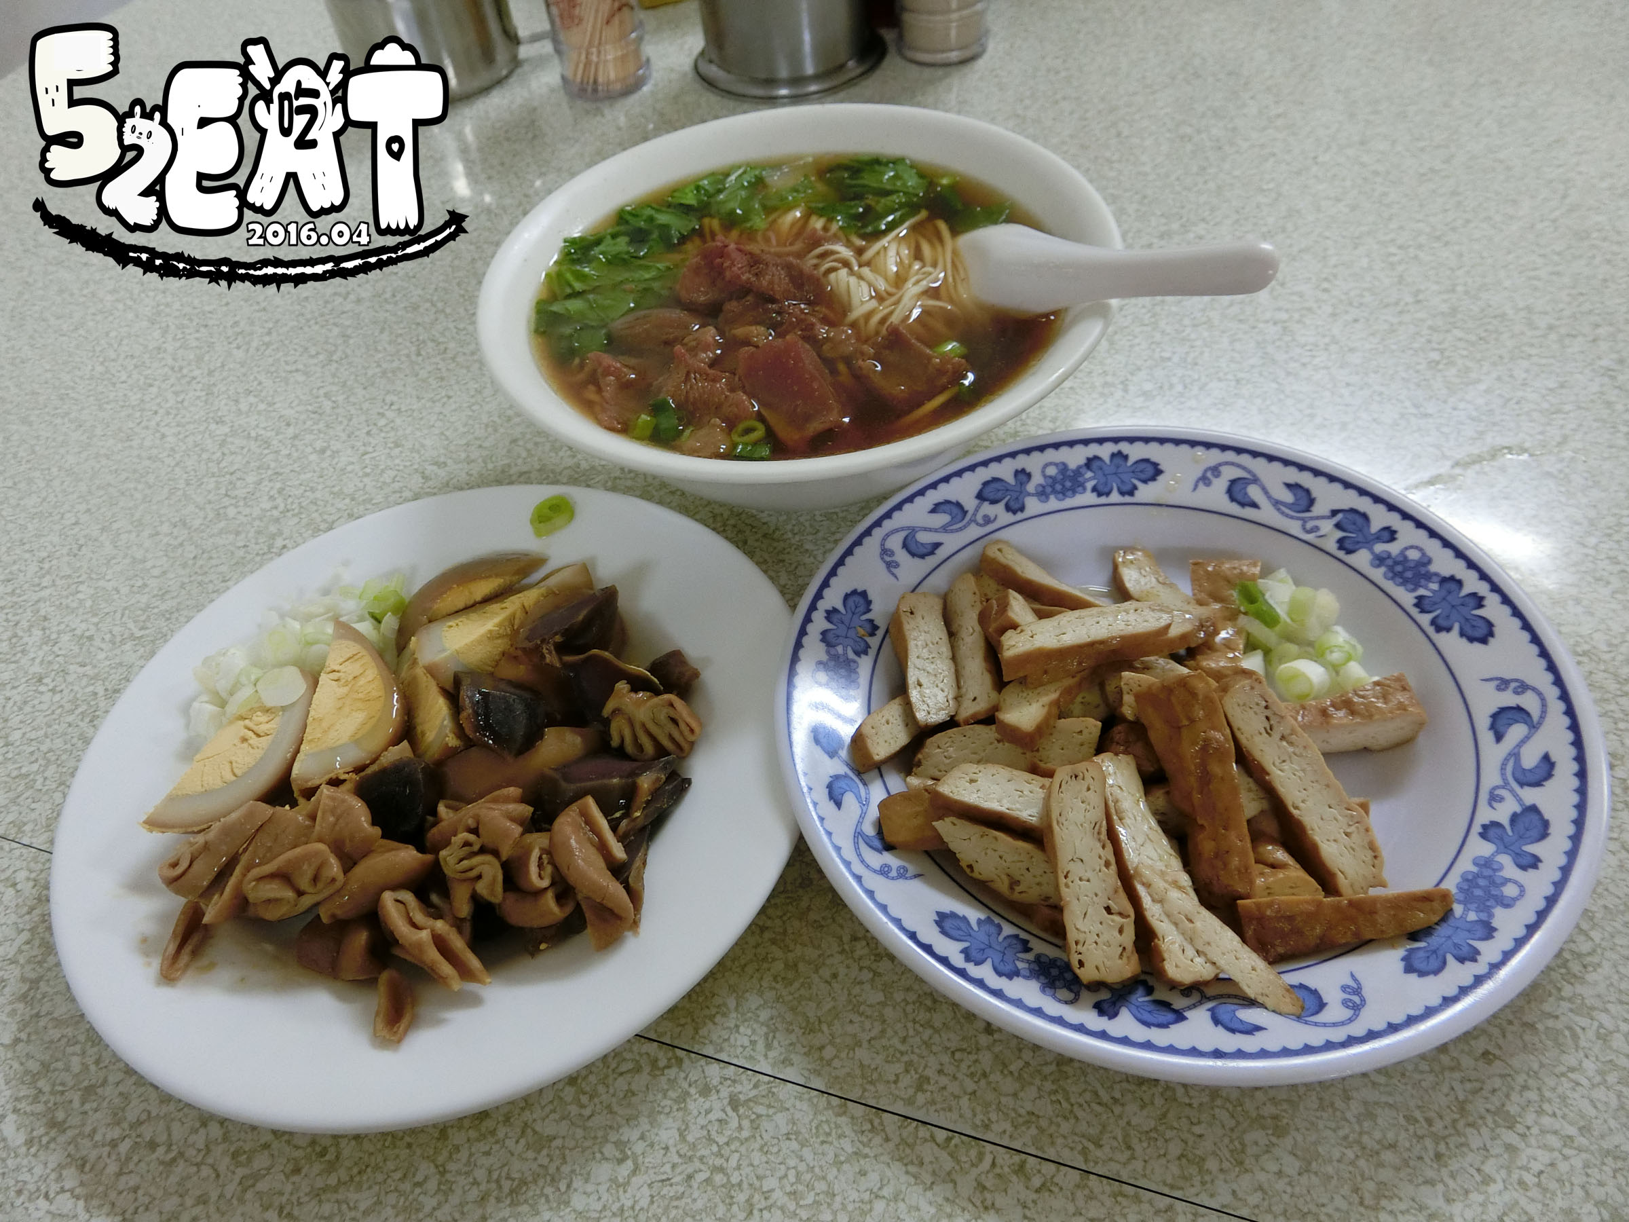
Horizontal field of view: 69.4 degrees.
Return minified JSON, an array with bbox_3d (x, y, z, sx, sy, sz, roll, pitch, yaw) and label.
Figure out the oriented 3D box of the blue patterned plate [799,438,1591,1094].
[{"bbox_3d":[0.092,0.028,0.310,0.197,0.026,0.197,-3,49,3],"label":"blue patterned plate"}]

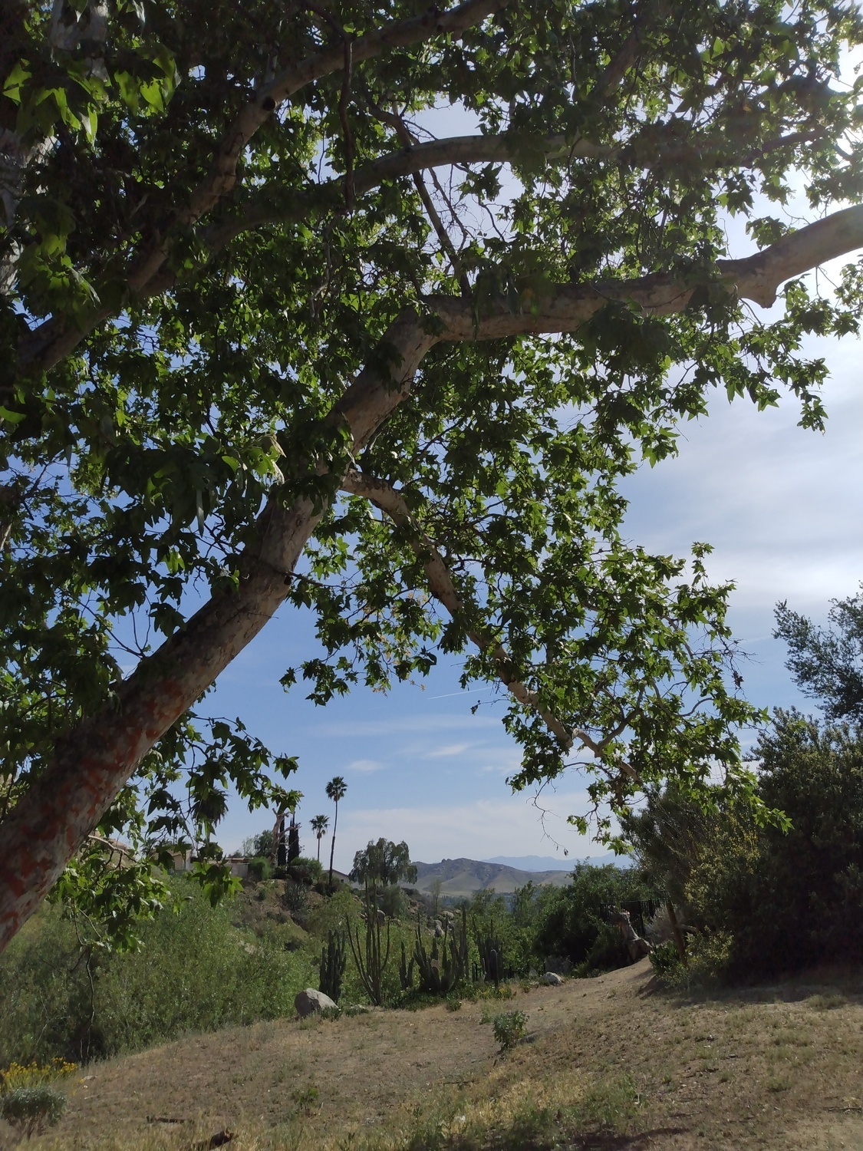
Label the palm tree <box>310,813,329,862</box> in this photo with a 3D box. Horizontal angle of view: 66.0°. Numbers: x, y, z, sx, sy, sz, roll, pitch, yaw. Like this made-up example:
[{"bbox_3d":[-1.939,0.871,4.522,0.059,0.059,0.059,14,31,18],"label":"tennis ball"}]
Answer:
[{"bbox_3d":[-17.554,42.085,103.912,3.102,9.026,3.102,0,-25,0],"label":"palm tree"}]

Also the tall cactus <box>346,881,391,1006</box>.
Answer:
[{"bbox_3d":[-1.894,11.015,20.033,1.380,3.305,1.242,0,-25,0],"label":"tall cactus"}]

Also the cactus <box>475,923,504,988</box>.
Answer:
[{"bbox_3d":[1.939,12.697,22.232,0.962,1.913,0.866,0,-25,0],"label":"cactus"}]

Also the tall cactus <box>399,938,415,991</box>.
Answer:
[{"bbox_3d":[-0.790,12.475,21.234,0.517,1.462,0.414,0,-25,0],"label":"tall cactus"}]

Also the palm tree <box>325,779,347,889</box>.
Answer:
[{"bbox_3d":[-14.395,38.484,100.061,3.244,15.926,3.244,0,-25,0],"label":"palm tree"}]

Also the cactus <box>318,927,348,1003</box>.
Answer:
[{"bbox_3d":[-2.954,11.662,19.957,0.863,1.990,0.777,0,-25,0],"label":"cactus"}]

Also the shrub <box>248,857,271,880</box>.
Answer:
[{"bbox_3d":[-19.382,33.073,75.044,2.740,2.507,2.740,0,-25,0],"label":"shrub"}]

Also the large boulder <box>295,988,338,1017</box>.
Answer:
[{"bbox_3d":[-3.072,11.353,17.679,1.147,0.671,0.918,0,-25,0],"label":"large boulder"}]

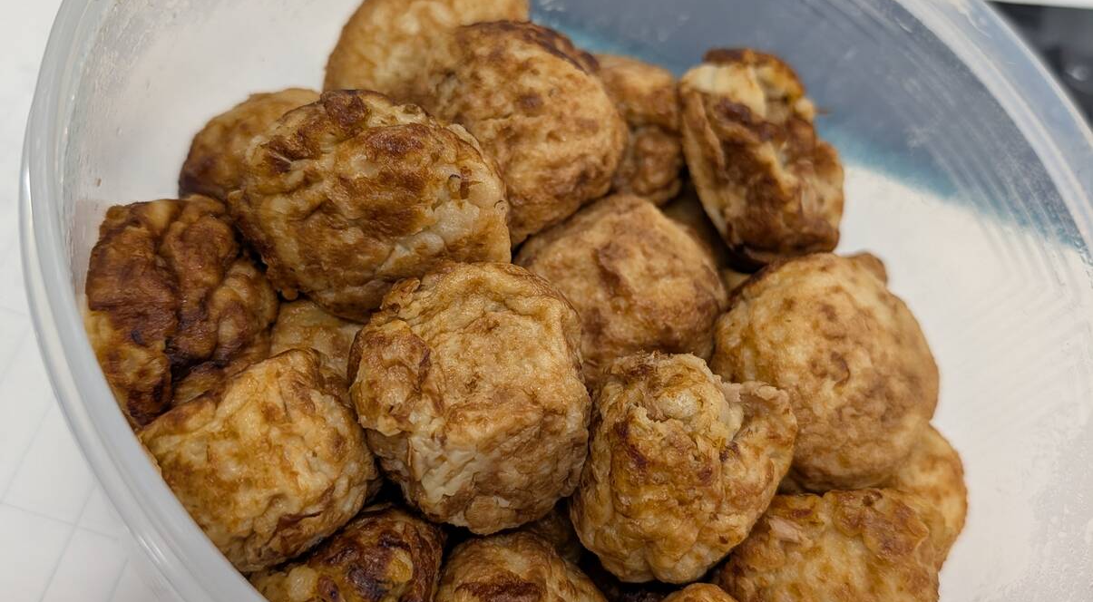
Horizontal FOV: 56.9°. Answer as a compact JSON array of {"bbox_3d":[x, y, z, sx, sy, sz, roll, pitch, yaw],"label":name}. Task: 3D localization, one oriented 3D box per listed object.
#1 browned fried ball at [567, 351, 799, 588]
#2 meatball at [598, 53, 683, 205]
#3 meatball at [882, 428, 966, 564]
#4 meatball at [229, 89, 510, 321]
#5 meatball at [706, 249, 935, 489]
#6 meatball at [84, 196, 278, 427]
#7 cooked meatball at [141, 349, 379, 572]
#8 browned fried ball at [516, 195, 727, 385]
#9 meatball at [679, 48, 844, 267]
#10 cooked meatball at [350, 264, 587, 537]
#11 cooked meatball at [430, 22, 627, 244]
[{"bbox_3d":[0.021,0.026,0.157,0.036,0.036,0.036,9,59,-16],"label":"browned fried ball"},{"bbox_3d":[0.014,-0.030,0.177,0.031,0.030,0.031,0,60,-21],"label":"meatball"},{"bbox_3d":[0.057,0.035,0.181,0.036,0.034,0.036,0,62,-20],"label":"meatball"},{"bbox_3d":[-0.026,-0.014,0.149,0.040,0.034,0.035,36,55,2],"label":"meatball"},{"bbox_3d":[0.040,0.010,0.146,0.033,0.032,0.034,0,60,-21],"label":"meatball"},{"bbox_3d":[-0.056,0.002,0.154,0.033,0.034,0.035,9,59,-16],"label":"meatball"},{"bbox_3d":[-0.038,0.021,0.134,0.033,0.030,0.031,0,60,-21],"label":"cooked meatball"},{"bbox_3d":[0.013,-0.001,0.167,0.036,0.034,0.035,0,62,-20],"label":"browned fried ball"},{"bbox_3d":[0.039,-0.026,0.185,0.032,0.036,0.034,36,55,2],"label":"meatball"},{"bbox_3d":[-0.011,0.013,0.140,0.034,0.035,0.035,9,59,-15],"label":"cooked meatball"},{"bbox_3d":[-0.003,-0.025,0.150,0.030,0.031,0.033,0,60,-21],"label":"cooked meatball"}]

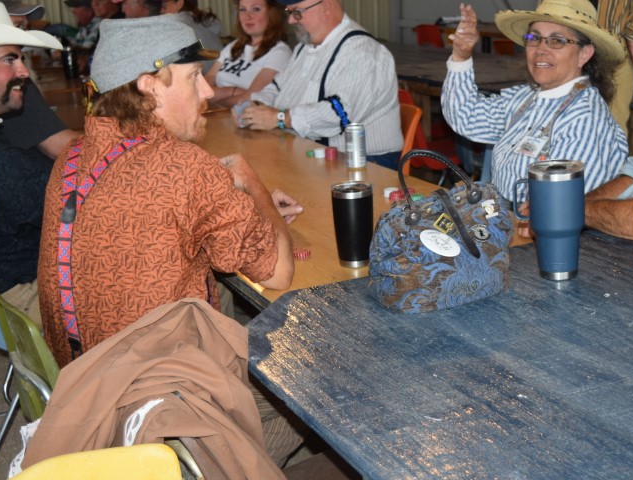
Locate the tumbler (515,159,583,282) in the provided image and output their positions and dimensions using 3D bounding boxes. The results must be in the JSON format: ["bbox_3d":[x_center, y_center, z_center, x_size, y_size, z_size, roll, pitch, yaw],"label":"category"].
[{"bbox_3d":[0.437,-0.033,1.914,0.140,0.208,0.103,-2,17,7],"label":"tumbler"}]

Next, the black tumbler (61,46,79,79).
[{"bbox_3d":[-1.296,-0.926,5.377,0.066,0.155,0.066,-2,17,1],"label":"black tumbler"}]

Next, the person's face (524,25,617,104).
[{"bbox_3d":[0.648,-0.465,2.640,0.165,0.205,0.185,10,15,38],"label":"person's face"}]

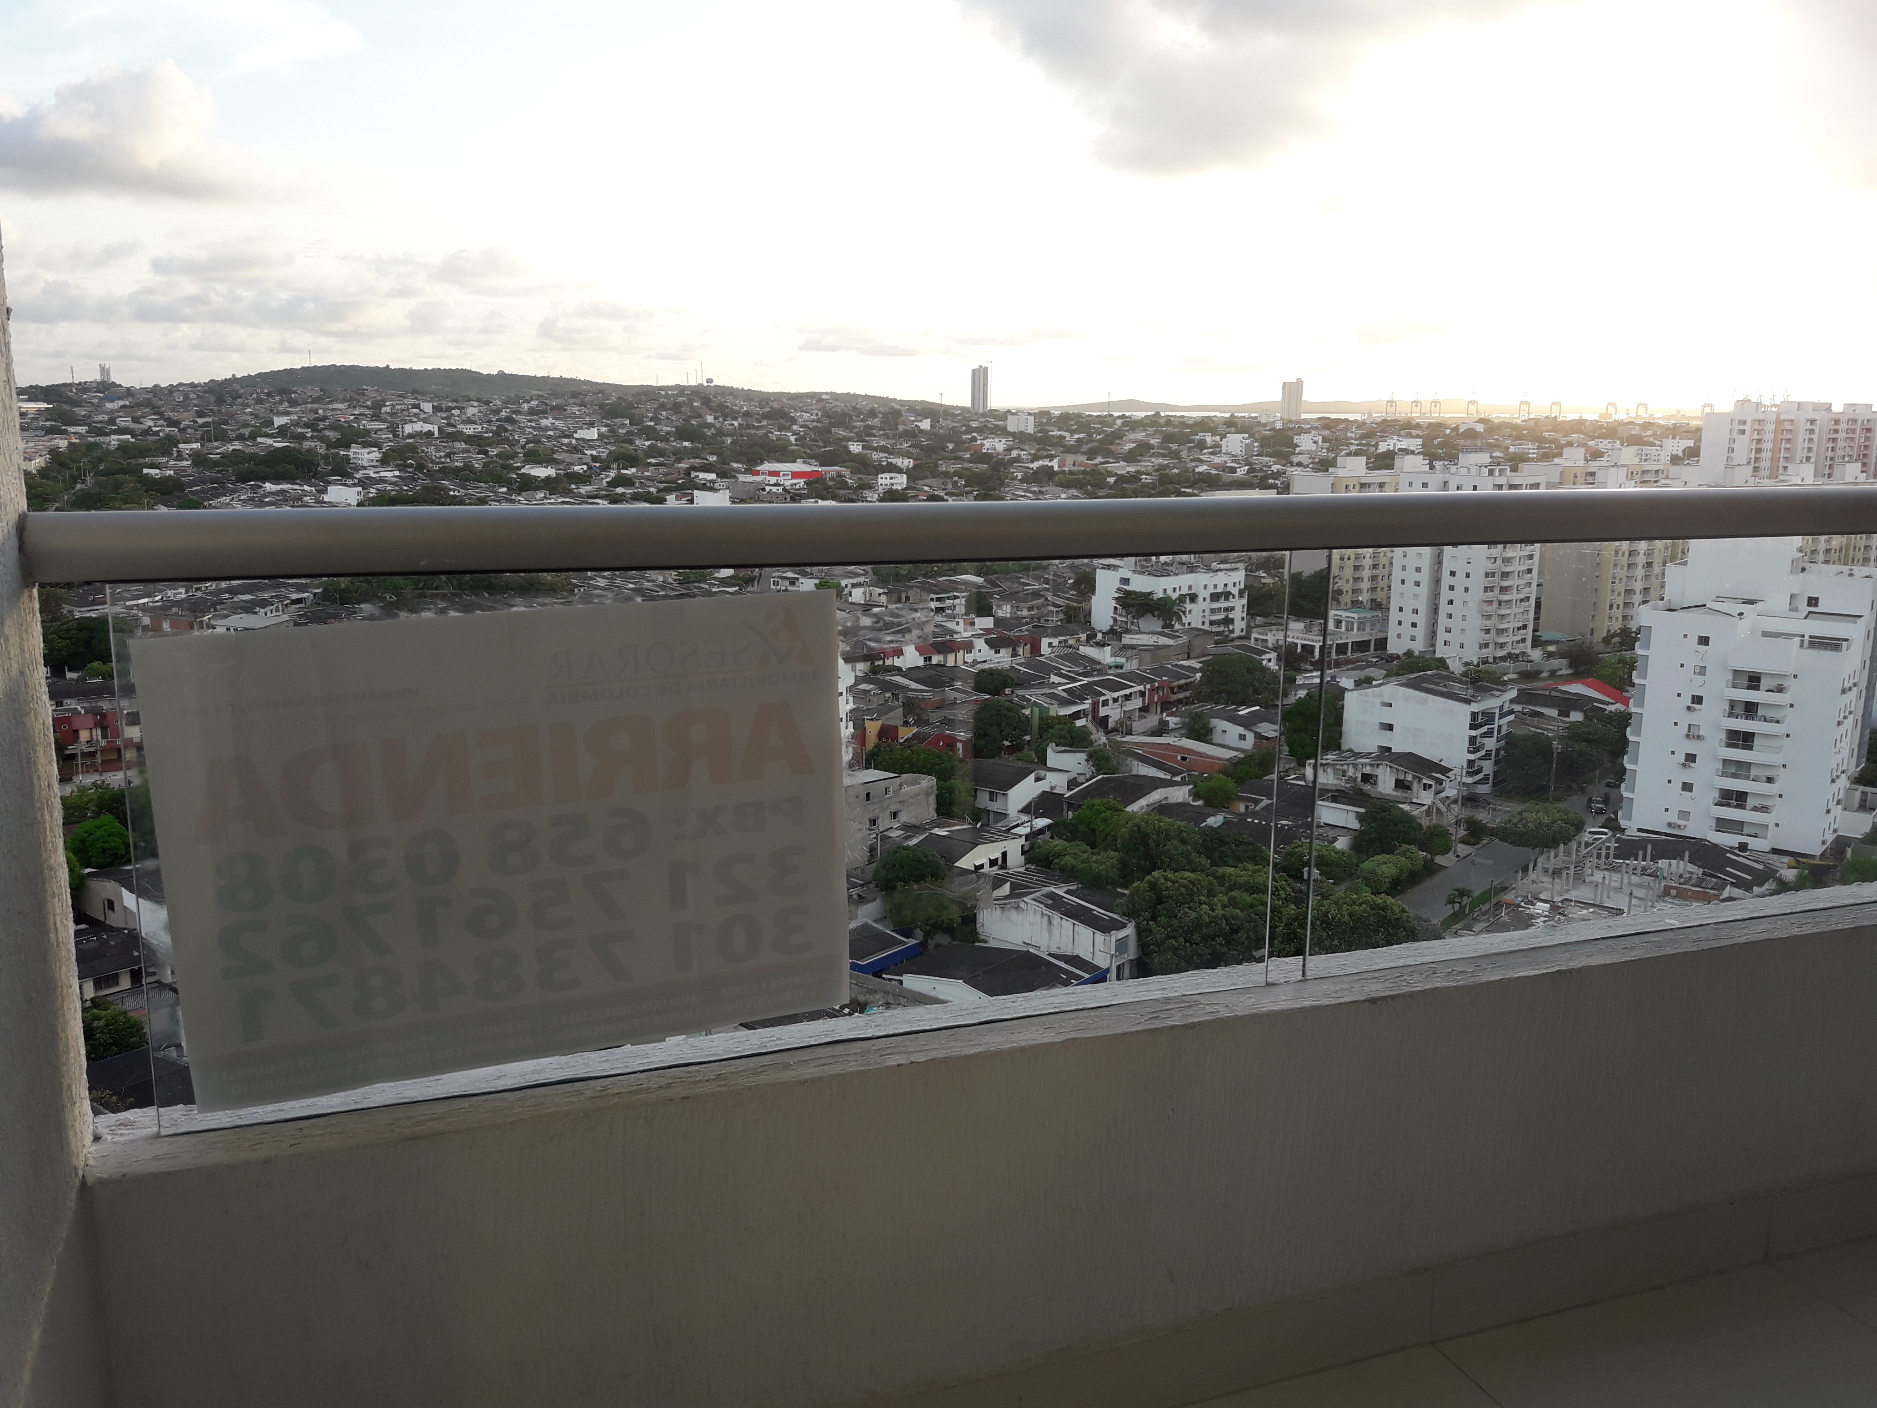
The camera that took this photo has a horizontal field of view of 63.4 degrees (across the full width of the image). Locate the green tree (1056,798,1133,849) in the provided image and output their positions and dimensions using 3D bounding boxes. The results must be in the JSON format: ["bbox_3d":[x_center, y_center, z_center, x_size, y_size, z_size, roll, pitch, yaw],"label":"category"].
[{"bbox_3d":[15.620,12.480,152.590,7.520,6.380,7.290,1,11,6],"label":"green tree"}]

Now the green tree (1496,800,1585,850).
[{"bbox_3d":[59.420,12.830,150.820,8.800,5.600,8.000,0,11,0],"label":"green tree"}]

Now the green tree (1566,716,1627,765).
[{"bbox_3d":[75.050,5.060,173.320,7.000,7.300,6.600,6,12,23],"label":"green tree"}]

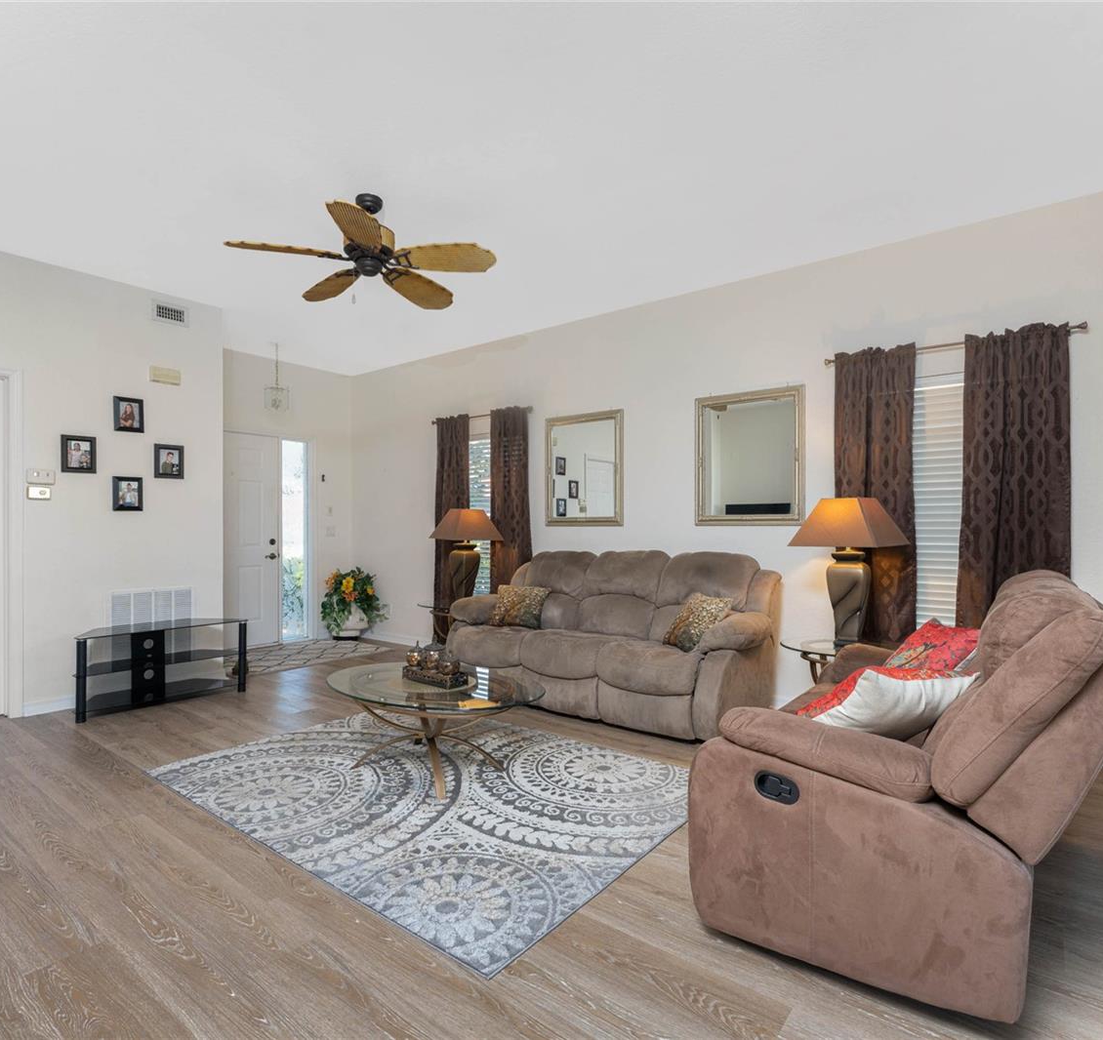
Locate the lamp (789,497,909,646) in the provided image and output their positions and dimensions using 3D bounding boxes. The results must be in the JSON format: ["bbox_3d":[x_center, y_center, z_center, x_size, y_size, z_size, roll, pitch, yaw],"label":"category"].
[{"bbox_3d":[1.543,0.268,3.170,0.445,0.772,0.445,0,0,-45],"label":"lamp"}]

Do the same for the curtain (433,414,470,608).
[{"bbox_3d":[-0.893,0.136,5.420,0.410,2.120,0.100,0,0,37],"label":"curtain"}]

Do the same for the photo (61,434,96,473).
[{"bbox_3d":[-3.018,-0.415,3.878,0.020,0.235,0.181,0,-1,39],"label":"photo"}]

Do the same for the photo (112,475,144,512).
[{"bbox_3d":[-2.881,-0.176,4.138,0.022,0.235,0.180,0,0,39],"label":"photo"}]

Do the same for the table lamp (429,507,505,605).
[{"bbox_3d":[-0.685,0.297,4.870,0.445,0.765,0.445,0,0,-36],"label":"table lamp"}]

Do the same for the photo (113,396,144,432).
[{"bbox_3d":[-2.845,-0.704,4.090,0.020,0.226,0.170,0,-1,39],"label":"photo"}]

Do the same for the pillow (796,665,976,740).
[{"bbox_3d":[1.100,0.592,1.980,0.420,0.140,0.400,4,-42,-8],"label":"pillow"}]

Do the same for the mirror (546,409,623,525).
[{"bbox_3d":[0.249,-0.380,4.649,0.706,0.853,0.030,0,0,36],"label":"mirror"}]

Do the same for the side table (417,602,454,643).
[{"bbox_3d":[-0.700,0.934,4.870,0.650,0.550,0.650,0,0,37],"label":"side table"}]

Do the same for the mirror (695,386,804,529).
[{"bbox_3d":[1.264,-0.390,3.904,0.703,0.862,0.030,0,0,36],"label":"mirror"}]

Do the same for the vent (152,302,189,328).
[{"bbox_3d":[-2.718,-1.473,4.342,0.020,0.150,0.245,0,0,39],"label":"vent"}]

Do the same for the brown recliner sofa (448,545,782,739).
[{"bbox_3d":[0.291,0.698,3.961,2.100,0.990,0.930,0,0,36],"label":"brown recliner sofa"}]

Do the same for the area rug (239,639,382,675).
[{"bbox_3d":[-2.309,1.201,5.380,1.020,0.012,1.520,0,-1,39],"label":"area rug"}]

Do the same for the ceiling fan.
[{"bbox_3d":[-0.900,-1.370,2.980,1.250,0.400,1.250,0,0,36],"label":"ceiling fan"}]

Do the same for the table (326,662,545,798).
[{"bbox_3d":[-0.580,0.992,2.915,1.155,0.427,0.715,0,0,29],"label":"table"}]

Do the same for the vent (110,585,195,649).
[{"bbox_3d":[-2.757,0.747,4.199,0.020,0.540,0.524,0,-1,39],"label":"vent"}]

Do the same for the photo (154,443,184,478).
[{"bbox_3d":[-2.721,-0.418,4.335,0.022,0.240,0.190,0,0,39],"label":"photo"}]

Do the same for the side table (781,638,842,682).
[{"bbox_3d":[1.543,0.929,3.170,0.650,0.550,0.650,0,0,37],"label":"side table"}]

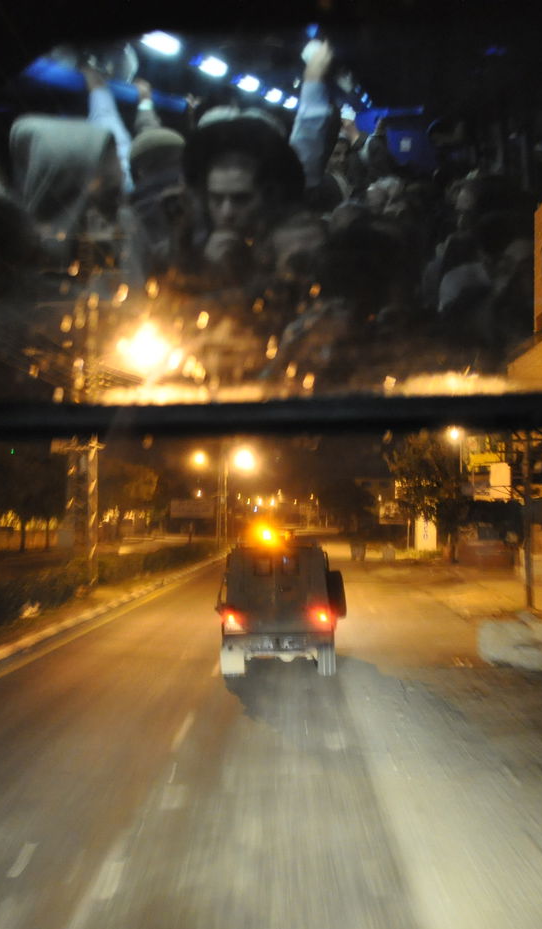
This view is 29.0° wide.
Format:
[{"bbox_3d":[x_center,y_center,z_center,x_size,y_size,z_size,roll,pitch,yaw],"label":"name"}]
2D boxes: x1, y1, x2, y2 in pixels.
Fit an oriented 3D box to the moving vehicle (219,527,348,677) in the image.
[{"bbox_3d":[0.190,2.290,17.900,2.080,2.220,4.600,0,-4,0],"label":"moving vehicle"}]

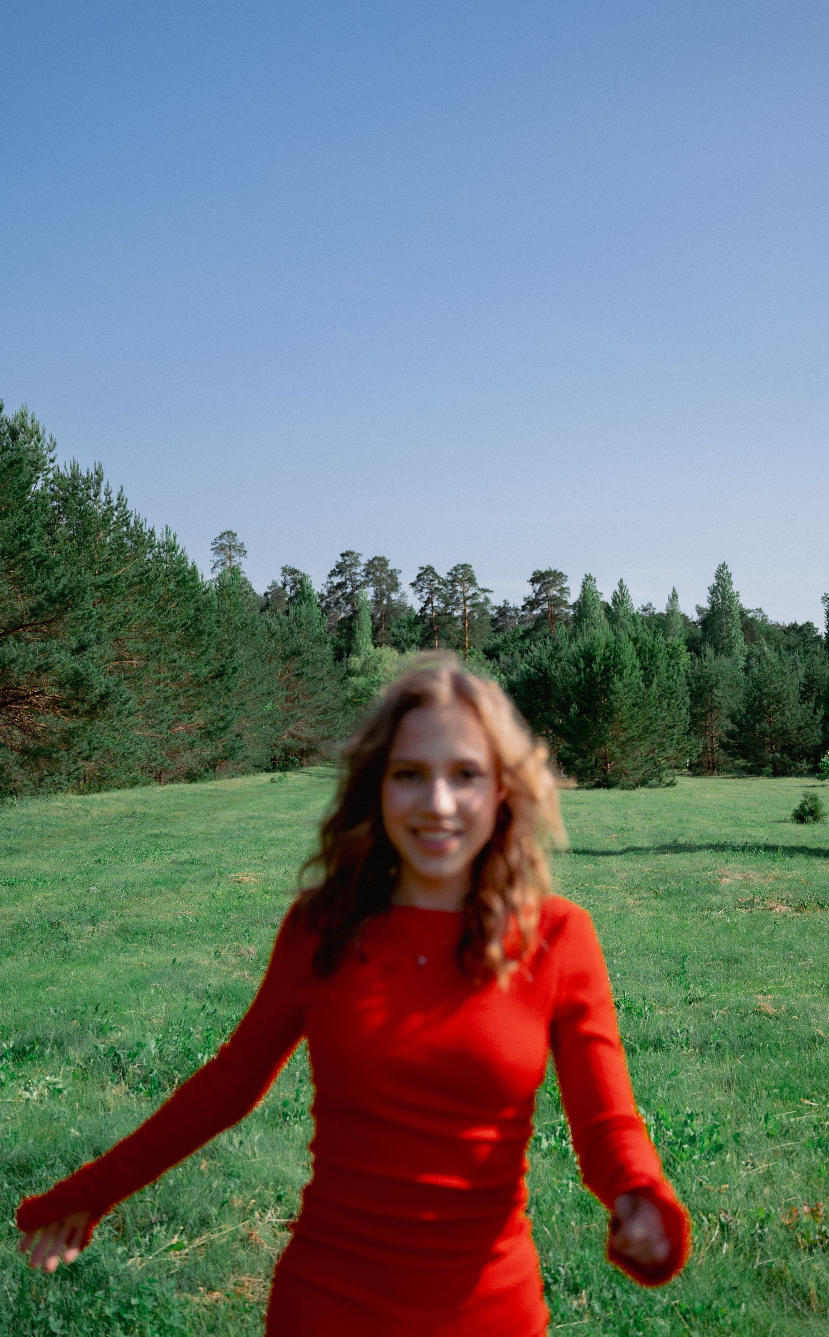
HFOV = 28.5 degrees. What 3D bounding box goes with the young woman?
[{"bbox_3d":[-0.080,0.810,1.790,0.710,1.650,0.500,0,-3,4],"label":"young woman"}]

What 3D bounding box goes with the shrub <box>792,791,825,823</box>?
[{"bbox_3d":[7.460,2.620,31.000,0.620,0.630,0.600,0,-3,0],"label":"shrub"}]

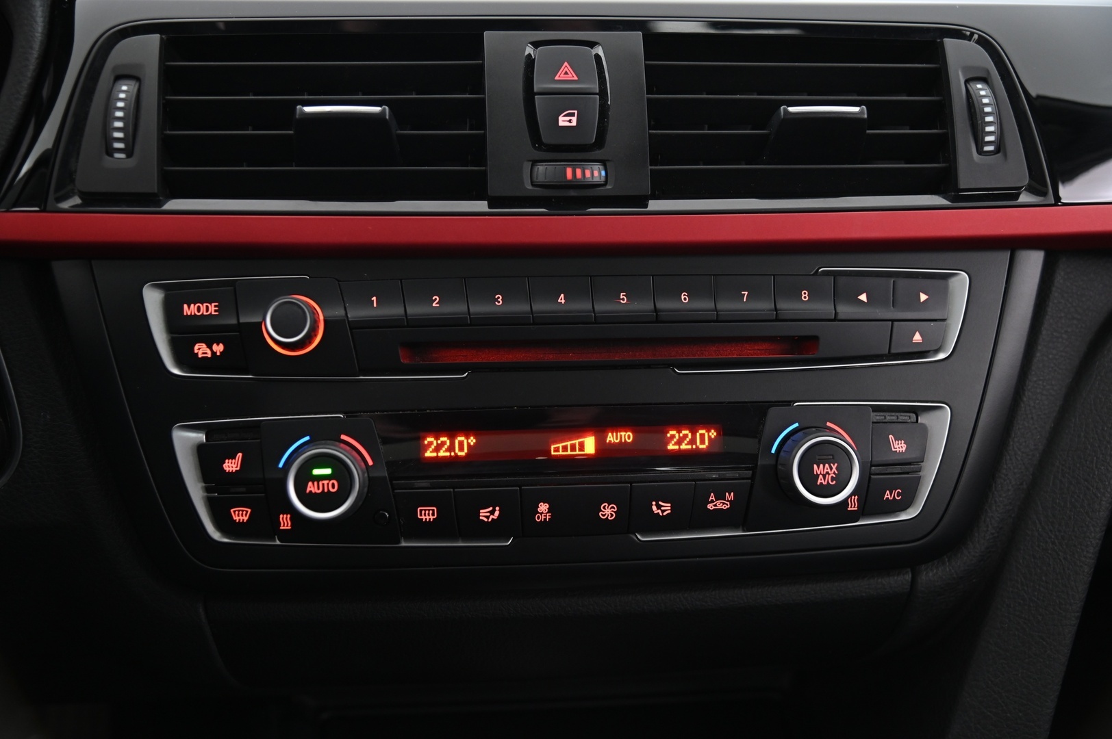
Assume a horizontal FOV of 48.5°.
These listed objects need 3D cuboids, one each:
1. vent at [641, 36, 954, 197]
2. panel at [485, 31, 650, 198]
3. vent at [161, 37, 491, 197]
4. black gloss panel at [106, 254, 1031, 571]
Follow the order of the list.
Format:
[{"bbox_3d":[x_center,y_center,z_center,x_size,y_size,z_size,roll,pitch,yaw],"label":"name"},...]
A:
[{"bbox_3d":[0.077,-0.080,0.396,0.096,0.048,0.030,-1,-3,-10],"label":"vent"},{"bbox_3d":[0.003,-0.079,0.384,0.049,0.050,0.020,-1,-3,-5],"label":"panel"},{"bbox_3d":[-0.072,-0.079,0.388,0.099,0.049,0.030,-1,-3,-2],"label":"vent"},{"bbox_3d":[0.004,0.010,0.370,0.276,0.089,0.030,-1,-2,-7],"label":"black gloss panel"}]

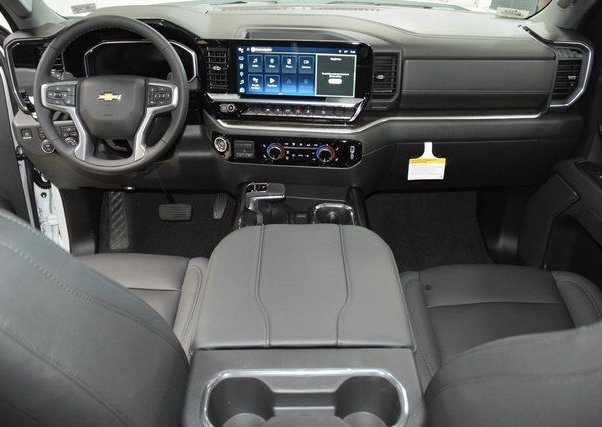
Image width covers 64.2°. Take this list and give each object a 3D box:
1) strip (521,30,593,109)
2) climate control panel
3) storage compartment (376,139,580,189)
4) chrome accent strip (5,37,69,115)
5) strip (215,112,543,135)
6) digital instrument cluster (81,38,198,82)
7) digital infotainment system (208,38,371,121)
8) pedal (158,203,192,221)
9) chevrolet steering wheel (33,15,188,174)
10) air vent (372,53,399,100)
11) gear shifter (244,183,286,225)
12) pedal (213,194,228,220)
[{"bbox_3d":[0.708,-0.401,1.345,0.175,0.200,0.100,2,26,4],"label":"strip"},{"bbox_3d":[-0.041,-0.178,1.359,0.415,0.090,0.060,4,22,7],"label":"climate control panel"},{"bbox_3d":[0.513,-0.146,1.403,0.520,0.145,0.120,-1,26,-3],"label":"storage compartment"},{"bbox_3d":[-0.718,-0.376,1.319,0.160,0.200,0.060,0,26,0],"label":"chrome accent strip"},{"bbox_3d":[0.219,-0.254,1.342,0.900,0.050,0.085,0,26,0],"label":"strip"},{"bbox_3d":[-0.441,-0.421,1.325,0.300,0.120,0.050,0,18,0],"label":"digital instrument cluster"},{"bbox_3d":[-0.031,-0.356,1.290,0.435,0.210,0.090,4,24,7],"label":"digital infotainment system"},{"bbox_3d":[-0.448,-0.007,1.699,0.120,0.066,0.040,0,-4,0],"label":"pedal"},{"bbox_3d":[-0.465,-0.290,1.197,0.385,0.385,0.100,0,3,1],"label":"chevrolet steering wheel"},{"bbox_3d":[0.230,-0.372,1.304,0.078,0.127,0.050,0,26,0],"label":"air vent"},{"bbox_3d":[-0.096,-0.024,1.251,0.100,0.130,0.085,0,16,0],"label":"gear shifter"},{"bbox_3d":[-0.289,-0.029,1.722,0.052,0.125,0.040,0,-7,0],"label":"pedal"}]

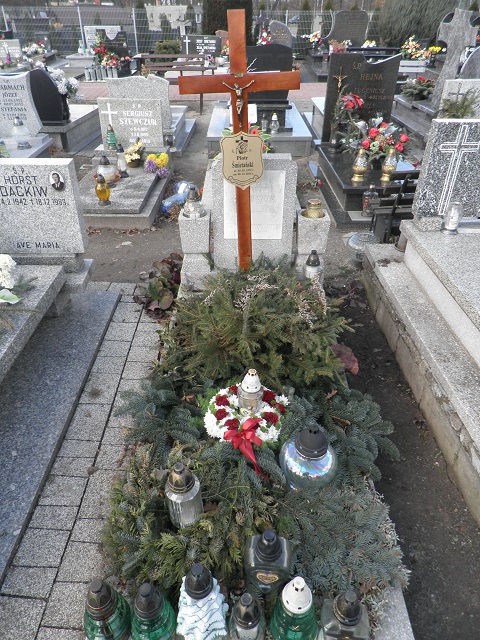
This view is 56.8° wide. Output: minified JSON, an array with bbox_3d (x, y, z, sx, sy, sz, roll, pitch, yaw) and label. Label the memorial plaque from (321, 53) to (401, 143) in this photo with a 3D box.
[{"bbox_3d":[1.430,-2.630,5.300,0.810,0.980,0.110,0,34,0],"label":"memorial plaque"}]

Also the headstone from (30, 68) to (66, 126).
[{"bbox_3d":[-2.930,-3.240,6.460,0.740,0.730,0.120,0,34,0],"label":"headstone"}]

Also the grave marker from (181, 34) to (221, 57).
[{"bbox_3d":[-1.080,-7.781,12.686,1.130,0.570,0.130,0,35,0],"label":"grave marker"}]

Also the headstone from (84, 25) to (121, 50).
[{"bbox_3d":[-3.790,-7.858,12.448,1.000,0.620,0.120,0,35,0],"label":"headstone"}]

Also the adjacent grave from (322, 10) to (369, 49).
[{"bbox_3d":[3.070,-8.370,12.800,1.220,1.050,0.160,0,34,0],"label":"adjacent grave"}]

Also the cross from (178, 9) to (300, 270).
[{"bbox_3d":[0.013,-0.900,2.600,0.650,1.500,0.075,-2,34,1],"label":"cross"}]

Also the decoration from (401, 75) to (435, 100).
[{"bbox_3d":[3.000,-3.930,7.500,0.520,0.340,0.420,0,34,0],"label":"decoration"}]

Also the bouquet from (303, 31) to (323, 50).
[{"bbox_3d":[2.100,-8.098,12.891,0.550,0.480,0.420,0,35,0],"label":"bouquet"}]

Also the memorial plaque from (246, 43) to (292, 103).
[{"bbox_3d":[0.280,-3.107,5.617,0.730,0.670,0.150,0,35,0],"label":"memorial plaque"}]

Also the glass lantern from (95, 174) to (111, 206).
[{"bbox_3d":[-1.258,-1.190,4.060,0.130,0.262,0.130,0,34,0],"label":"glass lantern"}]

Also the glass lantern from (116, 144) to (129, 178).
[{"bbox_3d":[-1.170,-1.587,4.439,0.115,0.320,0.115,0,35,0],"label":"glass lantern"}]

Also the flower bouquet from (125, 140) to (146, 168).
[{"bbox_3d":[-1.095,-1.742,4.672,0.210,0.270,0.200,0,35,0],"label":"flower bouquet"}]

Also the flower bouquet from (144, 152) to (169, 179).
[{"bbox_3d":[-0.911,-1.685,4.840,0.260,0.220,0.220,0,34,0],"label":"flower bouquet"}]

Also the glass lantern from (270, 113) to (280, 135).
[{"bbox_3d":[0.458,-2.529,5.708,0.115,0.250,0.115,0,35,0],"label":"glass lantern"}]

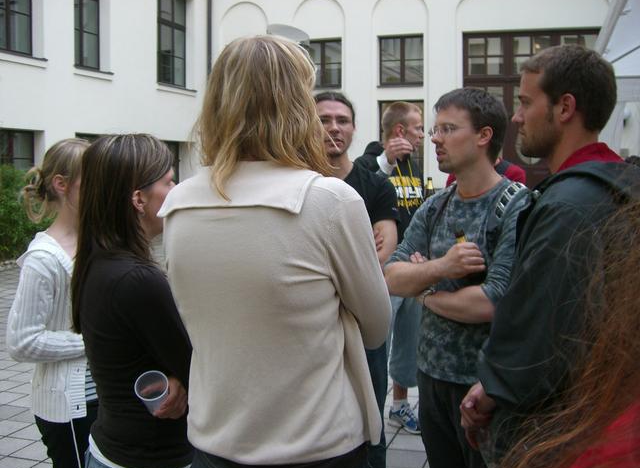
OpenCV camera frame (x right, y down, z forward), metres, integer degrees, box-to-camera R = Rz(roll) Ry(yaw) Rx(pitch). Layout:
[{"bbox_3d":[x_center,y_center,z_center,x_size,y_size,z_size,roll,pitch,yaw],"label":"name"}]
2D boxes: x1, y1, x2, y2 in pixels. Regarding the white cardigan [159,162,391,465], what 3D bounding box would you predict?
[{"bbox_3d":[-0.090,0.150,1.480,0.460,0.600,0.350,2,5,24],"label":"white cardigan"}]

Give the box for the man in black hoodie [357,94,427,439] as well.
[{"bbox_3d":[0.430,0.165,3.780,0.520,1.740,0.400,-4,6,-38],"label":"man in black hoodie"}]

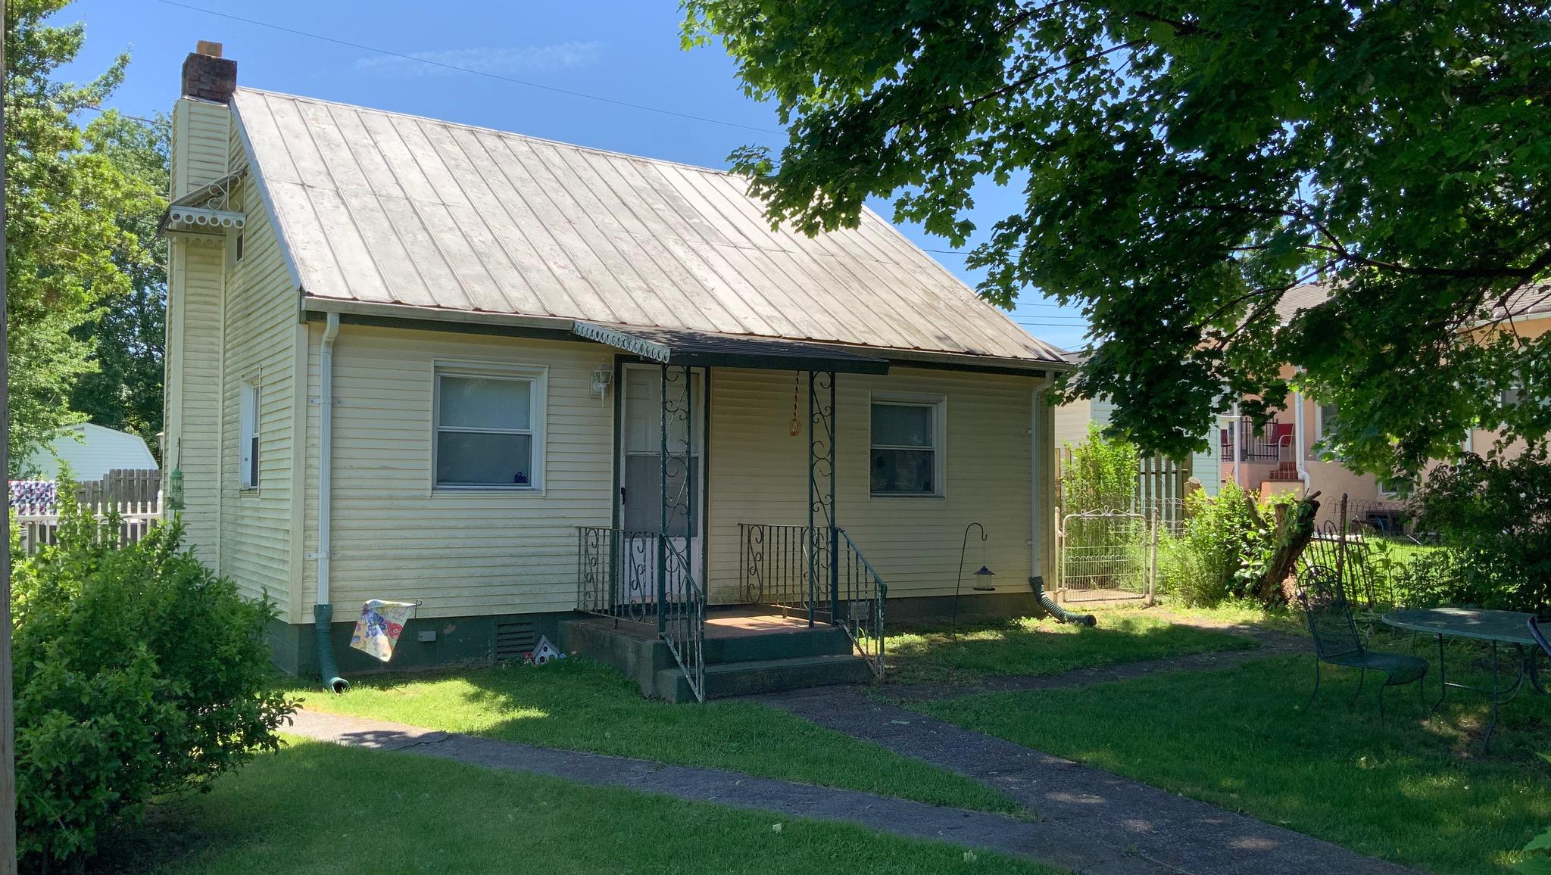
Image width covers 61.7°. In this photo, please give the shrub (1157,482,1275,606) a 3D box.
[{"bbox_3d":[5.221,1.242,15.401,1.400,1.400,1.300,-1,-3,19],"label":"shrub"}]

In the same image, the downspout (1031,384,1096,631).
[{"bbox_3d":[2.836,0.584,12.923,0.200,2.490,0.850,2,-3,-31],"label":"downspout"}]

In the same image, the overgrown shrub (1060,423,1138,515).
[{"bbox_3d":[4.300,0.906,17.300,1.100,2.100,1.000,0,-3,14],"label":"overgrown shrub"}]

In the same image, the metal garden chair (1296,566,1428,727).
[{"bbox_3d":[3.806,1.347,8.462,0.560,0.960,0.670,2,-3,-31],"label":"metal garden chair"}]

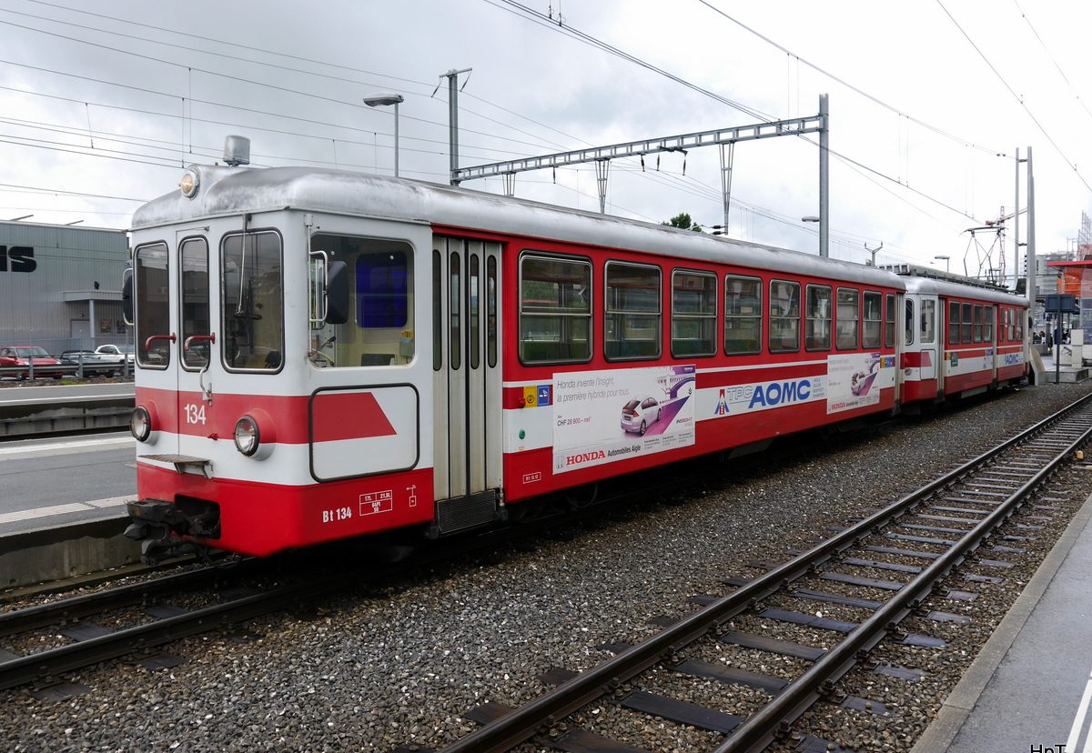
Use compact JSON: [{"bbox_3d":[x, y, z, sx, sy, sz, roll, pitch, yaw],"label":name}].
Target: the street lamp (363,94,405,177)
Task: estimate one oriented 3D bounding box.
[{"bbox_3d":[-2.951,-2.132,16.144,0.900,5.822,0.300,1,3,30],"label":"street lamp"}]

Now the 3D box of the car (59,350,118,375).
[{"bbox_3d":[-21.869,-0.626,41.500,4.050,1.270,1.740,1,3,37],"label":"car"}]

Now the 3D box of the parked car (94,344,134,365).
[{"bbox_3d":[-20.638,-0.833,43.836,4.050,1.460,1.720,1,3,37],"label":"parked car"}]

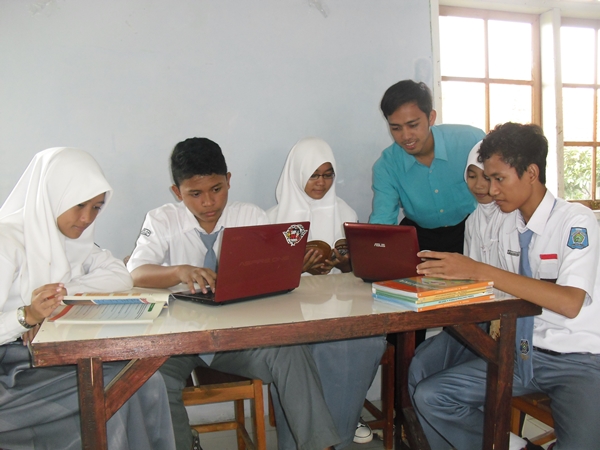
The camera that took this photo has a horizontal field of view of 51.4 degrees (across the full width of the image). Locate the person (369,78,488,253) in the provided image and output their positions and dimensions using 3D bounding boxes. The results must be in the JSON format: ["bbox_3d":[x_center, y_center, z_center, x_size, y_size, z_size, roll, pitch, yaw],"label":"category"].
[{"bbox_3d":[0.468,0.193,2.270,0.480,1.380,0.540,0,6,5],"label":"person"}]

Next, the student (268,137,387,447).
[{"bbox_3d":[0.104,0.294,2.260,0.450,1.190,0.580,-3,6,-19],"label":"student"}]

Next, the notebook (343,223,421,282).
[{"bbox_3d":[0.302,0.087,1.840,0.262,0.190,0.230,4,8,42],"label":"notebook"}]

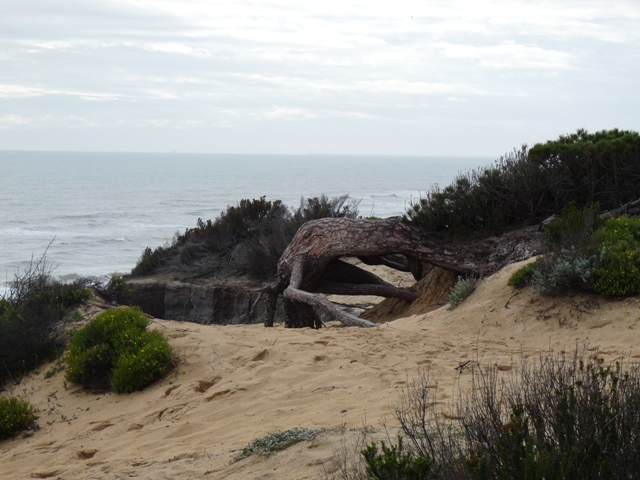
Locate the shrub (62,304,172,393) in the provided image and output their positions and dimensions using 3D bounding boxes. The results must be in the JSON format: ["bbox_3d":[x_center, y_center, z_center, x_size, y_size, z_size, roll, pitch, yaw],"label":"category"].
[{"bbox_3d":[-1.537,0.835,16.500,0.810,0.600,0.750,1,2,0],"label":"shrub"}]

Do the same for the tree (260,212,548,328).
[{"bbox_3d":[0.784,0.312,20.800,2.700,1.080,1.150,1,2,0],"label":"tree"}]

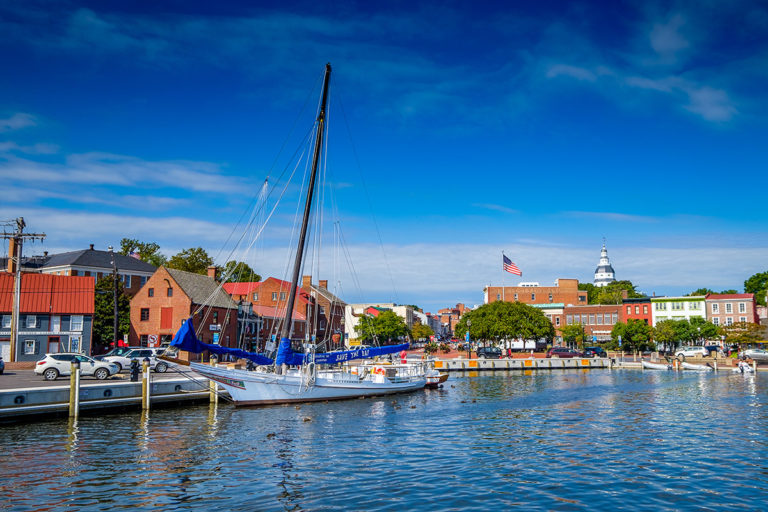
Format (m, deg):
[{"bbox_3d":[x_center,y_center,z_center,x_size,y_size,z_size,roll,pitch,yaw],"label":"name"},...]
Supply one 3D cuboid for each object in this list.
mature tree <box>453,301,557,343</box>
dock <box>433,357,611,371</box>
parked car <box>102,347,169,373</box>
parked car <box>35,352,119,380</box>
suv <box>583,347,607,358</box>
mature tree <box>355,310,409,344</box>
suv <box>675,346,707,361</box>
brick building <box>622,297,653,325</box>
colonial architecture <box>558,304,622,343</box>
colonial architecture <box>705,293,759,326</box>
[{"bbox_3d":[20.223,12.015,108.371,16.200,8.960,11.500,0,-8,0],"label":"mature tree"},{"bbox_3d":[18.282,14.348,85.000,27.500,1.400,2.500,3,-8,-23],"label":"dock"},{"bbox_3d":[-18.264,7.798,47.800,4.850,1.800,1.880,3,-8,-22],"label":"parked car"},{"bbox_3d":[-17.600,6.303,37.088,4.400,1.660,1.820,3,-8,-22],"label":"parked car"},{"bbox_3d":[30.230,13.711,91.486,1.850,1.720,4.600,-6,-10,40],"label":"suv"},{"bbox_3d":[-0.400,12.285,102.279,8.600,6.970,8.000,0,-8,0],"label":"mature tree"},{"bbox_3d":[45.207,14.069,93.960,4.600,1.680,1.820,-7,-11,43],"label":"suv"},{"bbox_3d":[54.242,14.398,134.054,5.800,10.600,11.000,-5,-9,30],"label":"brick building"},{"bbox_3d":[41.700,14.165,125.795,11.300,8.800,12.000,-3,-9,22],"label":"colonial architecture"},{"bbox_3d":[71.317,13.410,131.004,8.800,11.320,11.000,-5,-9,33],"label":"colonial architecture"}]

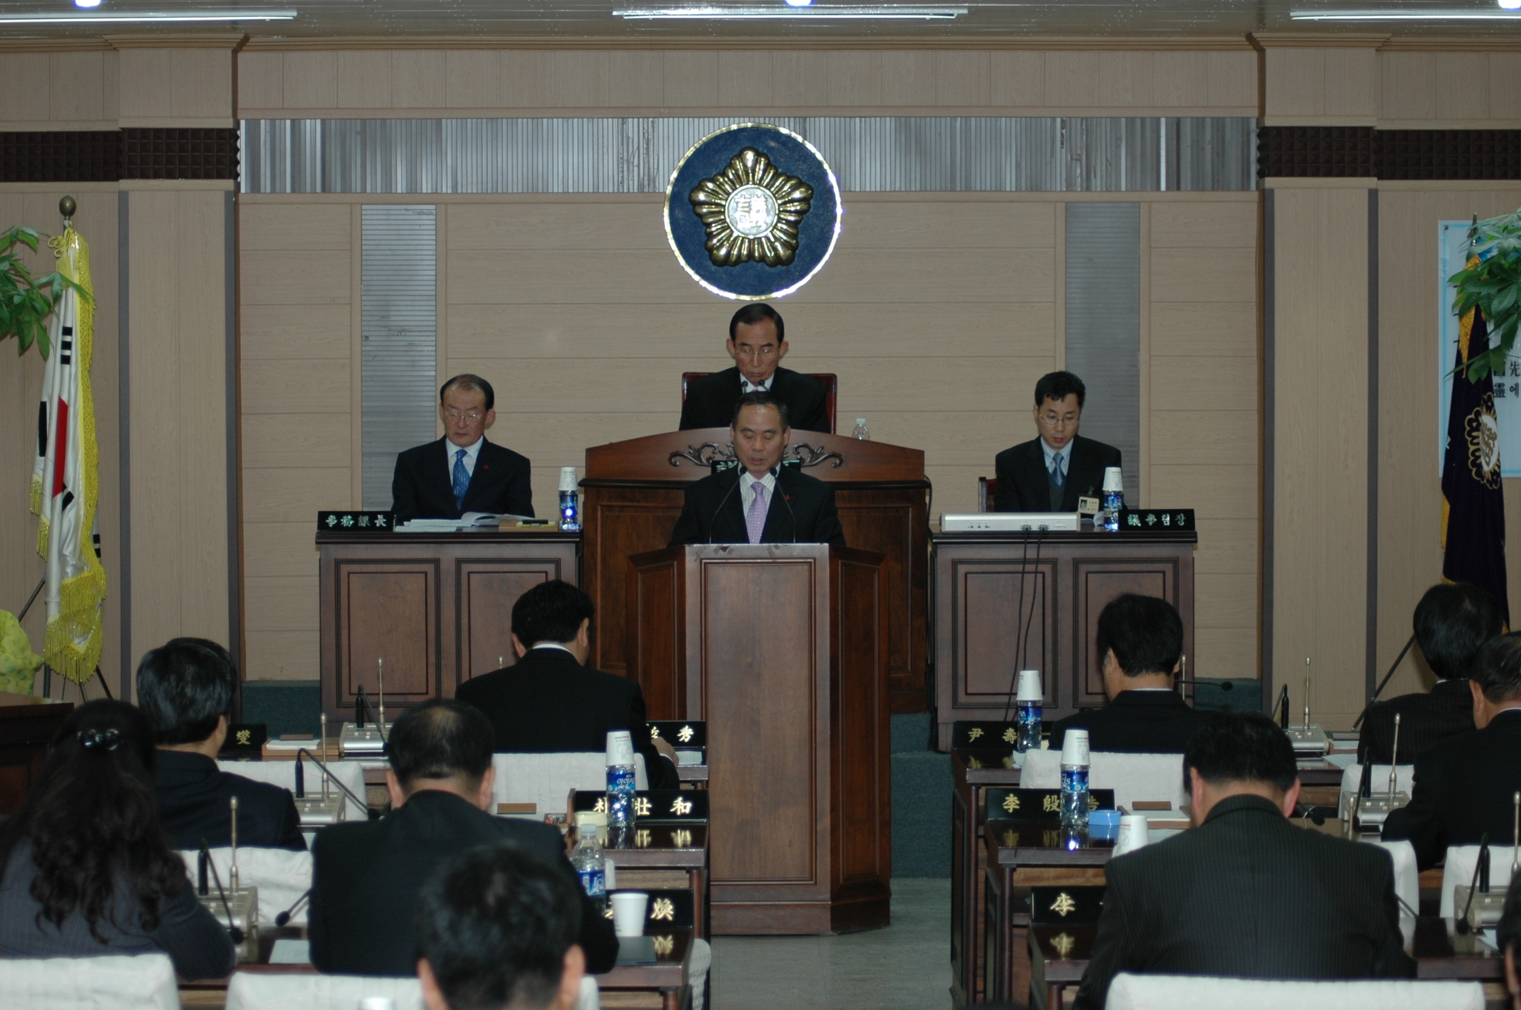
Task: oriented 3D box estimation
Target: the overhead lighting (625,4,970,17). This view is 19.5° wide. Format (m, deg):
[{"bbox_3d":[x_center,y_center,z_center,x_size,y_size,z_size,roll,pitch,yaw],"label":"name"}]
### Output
[{"bbox_3d":[0.104,-1.738,15.716,1.265,0.048,0.130,0,3,0],"label":"overhead lighting"}]

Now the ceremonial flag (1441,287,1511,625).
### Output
[{"bbox_3d":[2.567,-0.139,15.900,0.270,1.520,0.220,0,2,0],"label":"ceremonial flag"}]

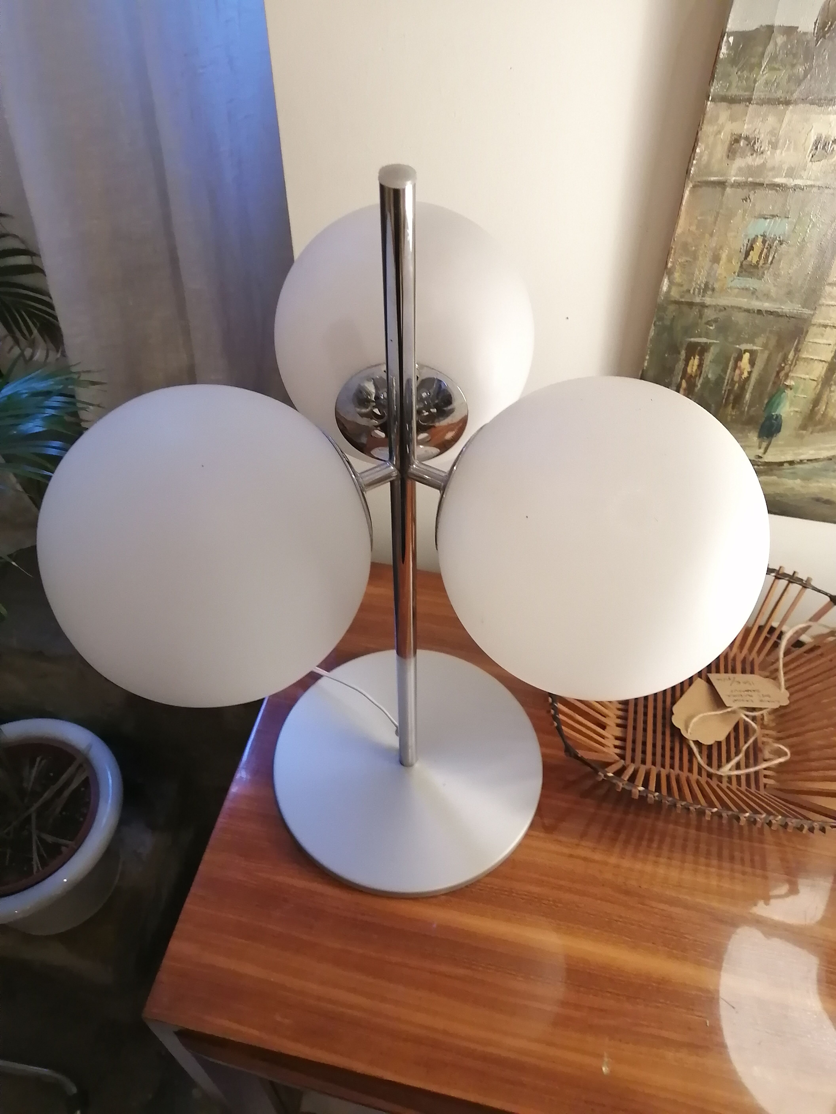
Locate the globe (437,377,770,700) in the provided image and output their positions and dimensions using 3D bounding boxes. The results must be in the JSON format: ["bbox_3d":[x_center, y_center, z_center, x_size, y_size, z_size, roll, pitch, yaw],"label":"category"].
[{"bbox_3d":[0.102,-0.010,0.493,0.180,0.180,0.180,0,50,0],"label":"globe"}]

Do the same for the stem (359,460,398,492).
[{"bbox_3d":[-0.024,-0.048,0.528,0.023,0.011,0.011,-25,54,-19],"label":"stem"}]

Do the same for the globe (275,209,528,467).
[{"bbox_3d":[-0.009,-0.153,0.613,0.180,0.180,0.180,0,50,0],"label":"globe"}]

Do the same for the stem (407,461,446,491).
[{"bbox_3d":[0.006,-0.049,0.528,0.023,0.011,0.011,23,54,18],"label":"stem"}]

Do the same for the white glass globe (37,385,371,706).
[{"bbox_3d":[-0.116,-0.006,0.490,0.180,0.180,0.180,0,50,0],"label":"white glass globe"}]

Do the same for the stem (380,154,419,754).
[{"bbox_3d":[-0.009,0.010,0.610,0.017,0.565,0.017,0,50,0],"label":"stem"}]

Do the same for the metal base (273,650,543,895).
[{"bbox_3d":[-0.009,0.195,0.831,0.254,0.012,0.254,0,50,0],"label":"metal base"}]

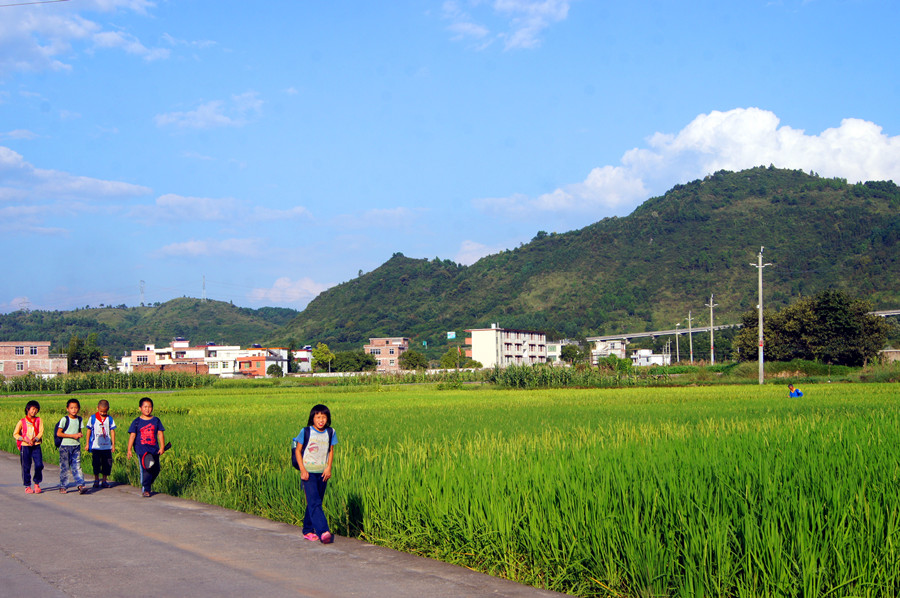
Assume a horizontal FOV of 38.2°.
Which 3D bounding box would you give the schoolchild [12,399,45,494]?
[{"bbox_3d":[-5.579,1.963,17.200,0.380,1.230,0.330,2,-4,-33],"label":"schoolchild"}]

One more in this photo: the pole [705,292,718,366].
[{"bbox_3d":[31.474,3.964,156.000,1.500,9.100,0.350,-1,-3,9],"label":"pole"}]

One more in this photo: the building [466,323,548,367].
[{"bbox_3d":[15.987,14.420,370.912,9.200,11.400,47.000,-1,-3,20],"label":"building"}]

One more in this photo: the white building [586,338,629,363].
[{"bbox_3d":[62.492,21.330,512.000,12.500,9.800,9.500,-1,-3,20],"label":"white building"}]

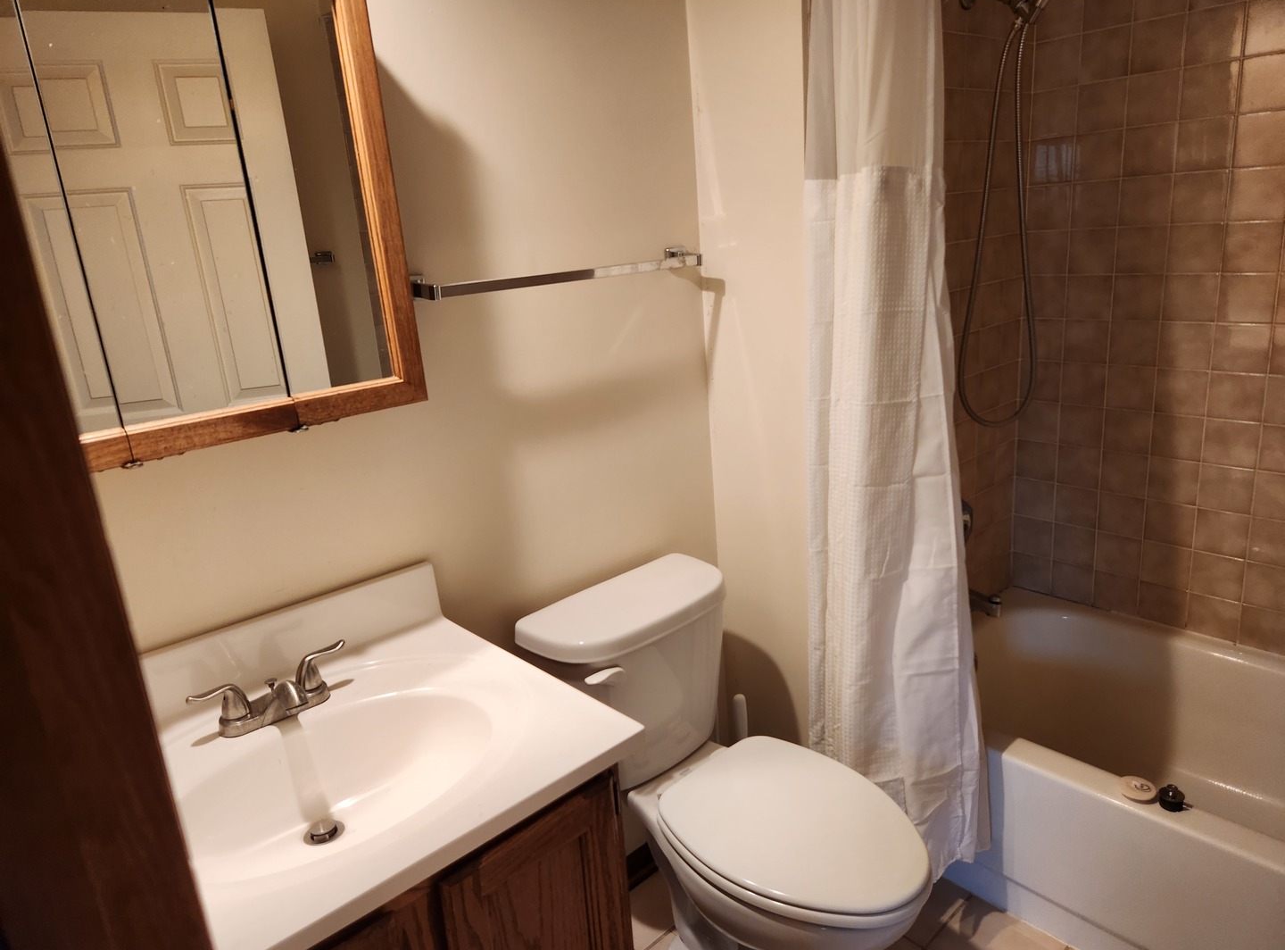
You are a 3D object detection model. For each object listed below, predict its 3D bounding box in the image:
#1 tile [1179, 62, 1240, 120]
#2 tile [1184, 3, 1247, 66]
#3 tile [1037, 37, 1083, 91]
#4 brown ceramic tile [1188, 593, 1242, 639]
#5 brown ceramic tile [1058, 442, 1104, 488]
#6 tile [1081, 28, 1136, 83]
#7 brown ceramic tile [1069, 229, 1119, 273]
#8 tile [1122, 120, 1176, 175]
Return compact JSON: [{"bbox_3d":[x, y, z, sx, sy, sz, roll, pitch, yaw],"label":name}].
[{"bbox_3d":[1.216,-0.821,1.827,0.009,0.107,0.107,-19,21,-38],"label":"tile"},{"bbox_3d":[1.207,-0.928,1.800,0.010,0.108,0.108,-18,21,-38],"label":"tile"},{"bbox_3d":[0.989,-0.978,2.037,0.010,0.108,0.108,-18,21,-38],"label":"tile"},{"bbox_3d":[1.388,0.343,2.081,0.010,0.104,0.108,-18,21,-39],"label":"brown ceramic tile"},{"bbox_3d":[1.144,-0.020,2.233,0.010,0.108,0.108,-18,21,-38],"label":"brown ceramic tile"},{"bbox_3d":[1.063,-0.961,1.958,0.010,0.108,0.108,-18,21,-39],"label":"tile"},{"bbox_3d":[1.098,-0.542,2.079,0.010,0.108,0.108,-18,21,-38],"label":"brown ceramic tile"},{"bbox_3d":[1.151,-0.733,1.936,0.010,0.108,0.108,-18,21,-38],"label":"tile"}]

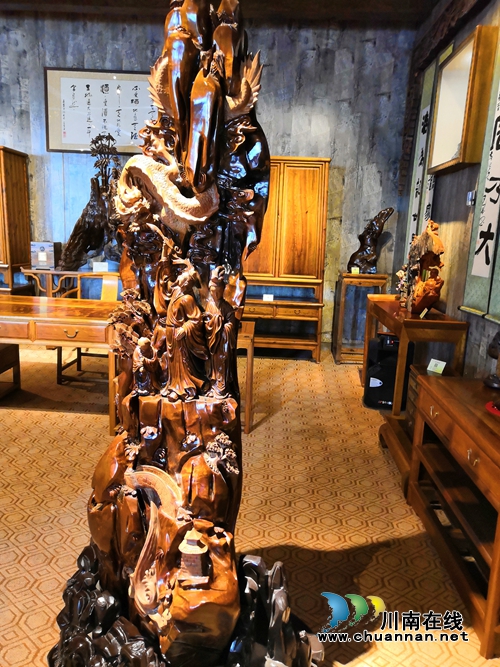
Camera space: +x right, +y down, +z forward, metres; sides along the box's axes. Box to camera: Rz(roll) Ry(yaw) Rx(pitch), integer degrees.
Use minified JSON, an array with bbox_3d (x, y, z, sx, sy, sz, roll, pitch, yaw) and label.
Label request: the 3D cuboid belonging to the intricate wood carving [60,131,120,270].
[{"bbox_3d":[-1.687,-1.433,5.790,0.840,1.498,0.462,3,11,2],"label":"intricate wood carving"}]

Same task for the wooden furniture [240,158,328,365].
[{"bbox_3d":[0.305,-0.807,5.783,1.043,2.148,0.546,3,11,2],"label":"wooden furniture"}]

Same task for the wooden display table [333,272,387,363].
[{"bbox_3d":[1.218,-0.181,5.820,0.476,0.983,0.504,3,11,2],"label":"wooden display table"}]

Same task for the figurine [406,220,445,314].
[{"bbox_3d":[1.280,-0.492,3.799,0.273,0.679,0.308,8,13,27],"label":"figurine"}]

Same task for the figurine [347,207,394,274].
[{"bbox_3d":[1.290,-1.000,5.627,0.455,0.704,0.336,3,11,2],"label":"figurine"}]

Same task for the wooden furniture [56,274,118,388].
[{"bbox_3d":[-1.321,-0.039,4.698,0.630,0.931,0.532,3,11,2],"label":"wooden furniture"}]

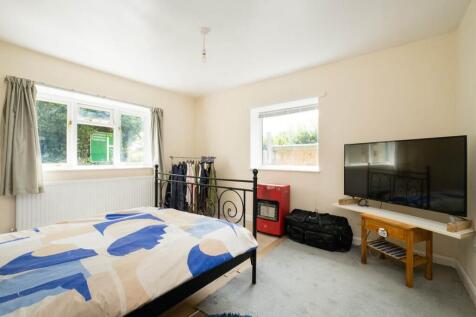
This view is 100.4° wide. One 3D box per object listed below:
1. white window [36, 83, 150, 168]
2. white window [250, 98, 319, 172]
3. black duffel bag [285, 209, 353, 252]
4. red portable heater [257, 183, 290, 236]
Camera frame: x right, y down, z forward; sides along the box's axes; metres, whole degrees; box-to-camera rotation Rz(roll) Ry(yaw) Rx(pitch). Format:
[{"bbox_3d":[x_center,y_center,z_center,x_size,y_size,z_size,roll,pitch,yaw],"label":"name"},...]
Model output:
[{"bbox_3d":[-1.995,-0.345,2.858,0.150,1.040,1.540,0,1,36],"label":"white window"},{"bbox_3d":[0.728,-0.332,3.168,1.130,1.050,0.150,0,1,36],"label":"white window"},{"bbox_3d":[1.067,0.943,2.674,0.820,0.375,0.310,0,1,36],"label":"black duffel bag"},{"bbox_3d":[0.529,0.758,3.014,0.410,0.740,0.370,0,1,36],"label":"red portable heater"}]

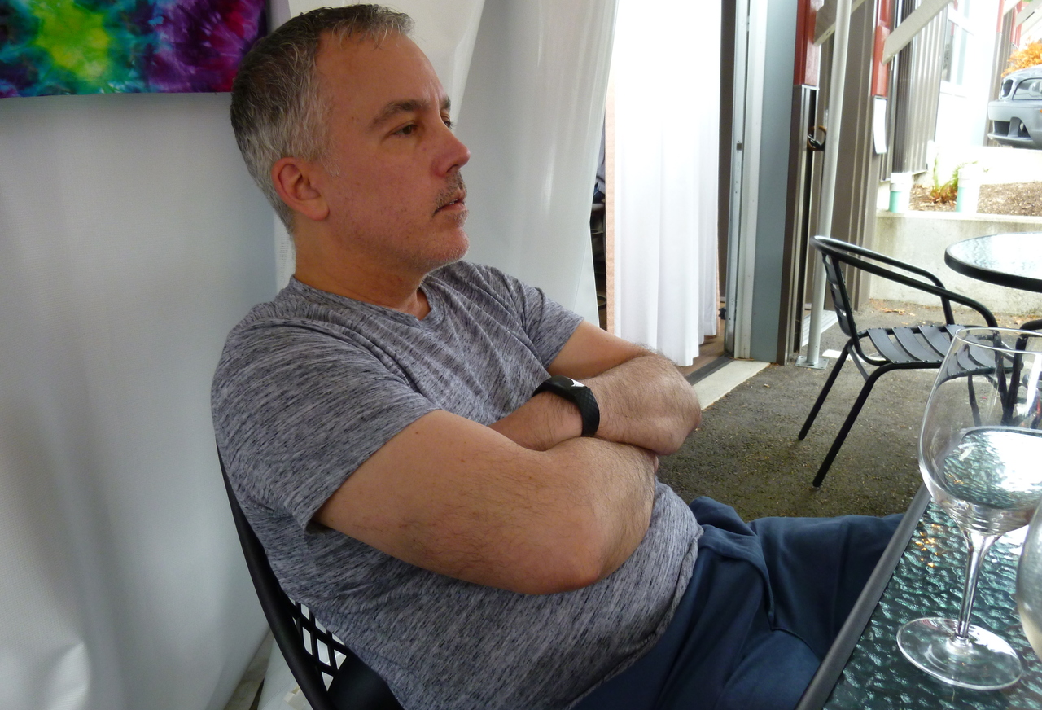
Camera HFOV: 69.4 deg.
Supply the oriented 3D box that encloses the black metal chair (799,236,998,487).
[{"bbox_3d":[1.214,0.015,2.416,0.600,0.745,0.540,3,15,14],"label":"black metal chair"}]

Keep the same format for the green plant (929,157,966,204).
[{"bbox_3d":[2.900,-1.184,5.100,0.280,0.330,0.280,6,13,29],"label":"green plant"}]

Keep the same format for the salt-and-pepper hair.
[{"bbox_3d":[-0.175,-0.220,0.720,0.200,0.205,0.170,0,15,26],"label":"salt-and-pepper hair"}]

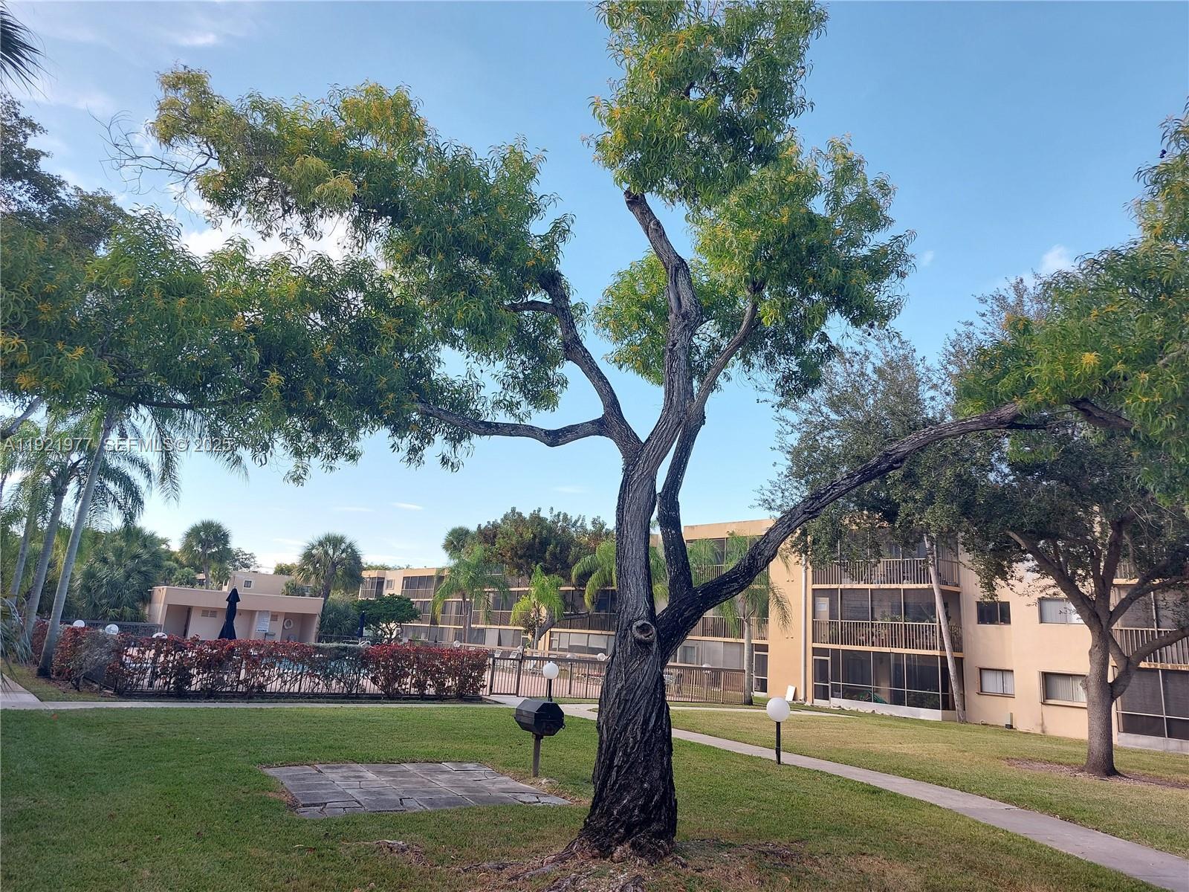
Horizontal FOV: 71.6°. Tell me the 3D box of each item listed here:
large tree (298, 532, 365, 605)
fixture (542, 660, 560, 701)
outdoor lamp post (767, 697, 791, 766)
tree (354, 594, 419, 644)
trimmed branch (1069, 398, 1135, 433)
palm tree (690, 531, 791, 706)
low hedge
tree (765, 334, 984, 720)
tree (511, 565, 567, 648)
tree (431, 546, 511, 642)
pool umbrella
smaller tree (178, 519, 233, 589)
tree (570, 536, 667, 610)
[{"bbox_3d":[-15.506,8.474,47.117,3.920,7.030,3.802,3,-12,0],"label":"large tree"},{"bbox_3d":[-1.064,5.893,20.419,0.390,1.075,0.390,3,-13,0],"label":"fixture"},{"bbox_3d":[3.308,5.118,14.828,0.423,1.167,0.423,3,-12,0],"label":"outdoor lamp post"},{"bbox_3d":[-12.894,10.981,50.697,4.061,3.686,3.858,3,-12,0],"label":"tree"},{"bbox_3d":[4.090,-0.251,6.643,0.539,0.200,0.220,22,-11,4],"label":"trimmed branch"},{"bbox_3d":[5.172,5.982,28.955,3.700,5.916,3.600,3,-13,0],"label":"palm tree"},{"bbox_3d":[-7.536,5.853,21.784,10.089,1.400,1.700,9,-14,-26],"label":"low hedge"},{"bbox_3d":[10.008,2.687,29.257,7.300,13.155,6.800,3,-13,0],"label":"tree"},{"bbox_3d":[-2.828,8.335,39.095,2.818,5.313,2.621,3,-12,0],"label":"tree"},{"bbox_3d":[-6.899,8.532,44.125,4.216,6.664,4.087,3,-12,0],"label":"tree"},{"bbox_3d":[-11.101,5.551,25.072,0.550,2.458,0.550,3,-13,0],"label":"pool umbrella"},{"bbox_3d":[-27.213,9.390,57.437,3.800,8.455,3.800,3,-13,0],"label":"smaller tree"},{"bbox_3d":[0.966,6.355,31.164,3.700,5.992,3.700,3,-13,0],"label":"tree"}]

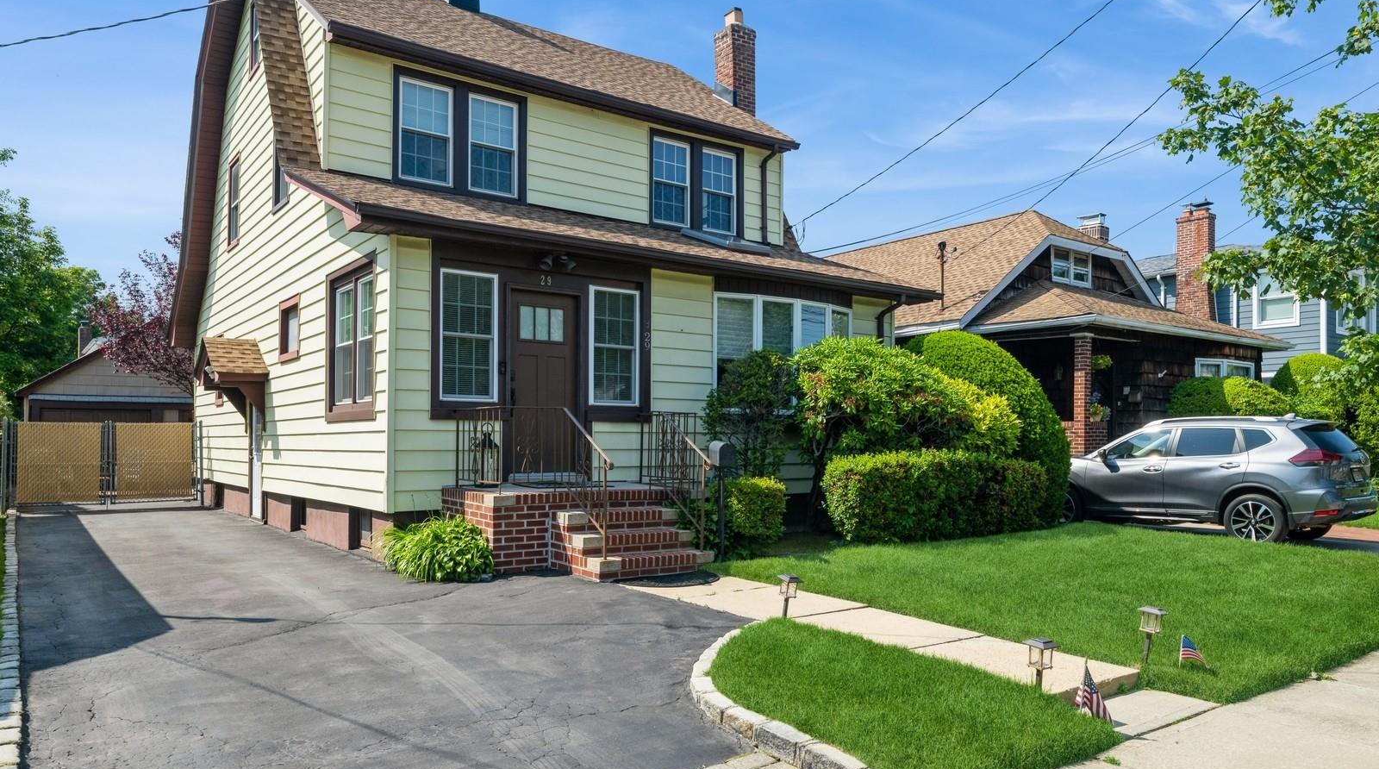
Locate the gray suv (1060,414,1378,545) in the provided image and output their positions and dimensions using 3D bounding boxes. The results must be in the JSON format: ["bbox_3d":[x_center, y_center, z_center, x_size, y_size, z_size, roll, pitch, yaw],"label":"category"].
[{"bbox_3d":[7.355,1.349,13.903,1.860,1.740,4.690,3,-3,-41],"label":"gray suv"}]

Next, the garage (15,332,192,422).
[{"bbox_3d":[-17.000,0.700,28.700,6.600,4.700,6.200,3,-4,-37],"label":"garage"}]

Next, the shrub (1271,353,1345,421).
[{"bbox_3d":[13.700,0.781,20.200,1.900,3.000,1.900,3,-5,-37],"label":"shrub"}]

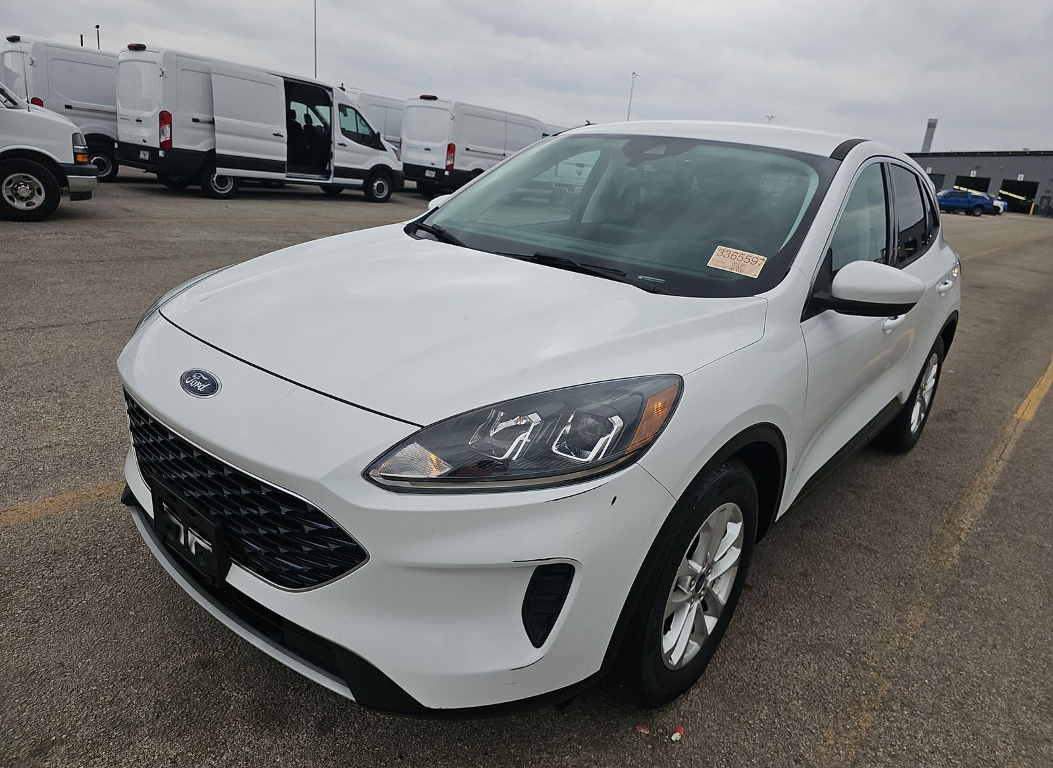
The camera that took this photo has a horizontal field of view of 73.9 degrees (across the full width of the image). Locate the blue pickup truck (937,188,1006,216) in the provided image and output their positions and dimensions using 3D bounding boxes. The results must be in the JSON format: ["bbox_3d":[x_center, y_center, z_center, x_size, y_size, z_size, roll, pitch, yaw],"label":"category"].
[{"bbox_3d":[36.204,-15.461,59.500,5.800,1.940,2.030,7,18,3],"label":"blue pickup truck"}]

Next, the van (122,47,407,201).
[{"bbox_3d":[-5.250,-5.295,14.935,2.080,2.540,5.980,20,22,36],"label":"van"}]

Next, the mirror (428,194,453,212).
[{"bbox_3d":[-0.379,-0.792,3.219,0.280,0.170,0.170,20,22,36],"label":"mirror"}]

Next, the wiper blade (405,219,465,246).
[{"bbox_3d":[-0.318,-0.549,2.636,0.070,0.060,0.620,-4,21,-29],"label":"wiper blade"}]

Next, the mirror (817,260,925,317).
[{"bbox_3d":[1.046,-0.285,2.119,0.280,0.170,0.170,20,22,36],"label":"mirror"}]

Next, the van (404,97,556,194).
[{"bbox_3d":[-0.754,-6.581,20.324,2.080,2.540,5.980,20,23,37],"label":"van"}]

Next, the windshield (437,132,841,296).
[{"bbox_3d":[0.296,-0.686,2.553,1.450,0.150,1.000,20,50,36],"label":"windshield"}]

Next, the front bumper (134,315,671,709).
[{"bbox_3d":[-0.586,0.217,1.828,1.820,0.680,0.630,20,22,36],"label":"front bumper"}]

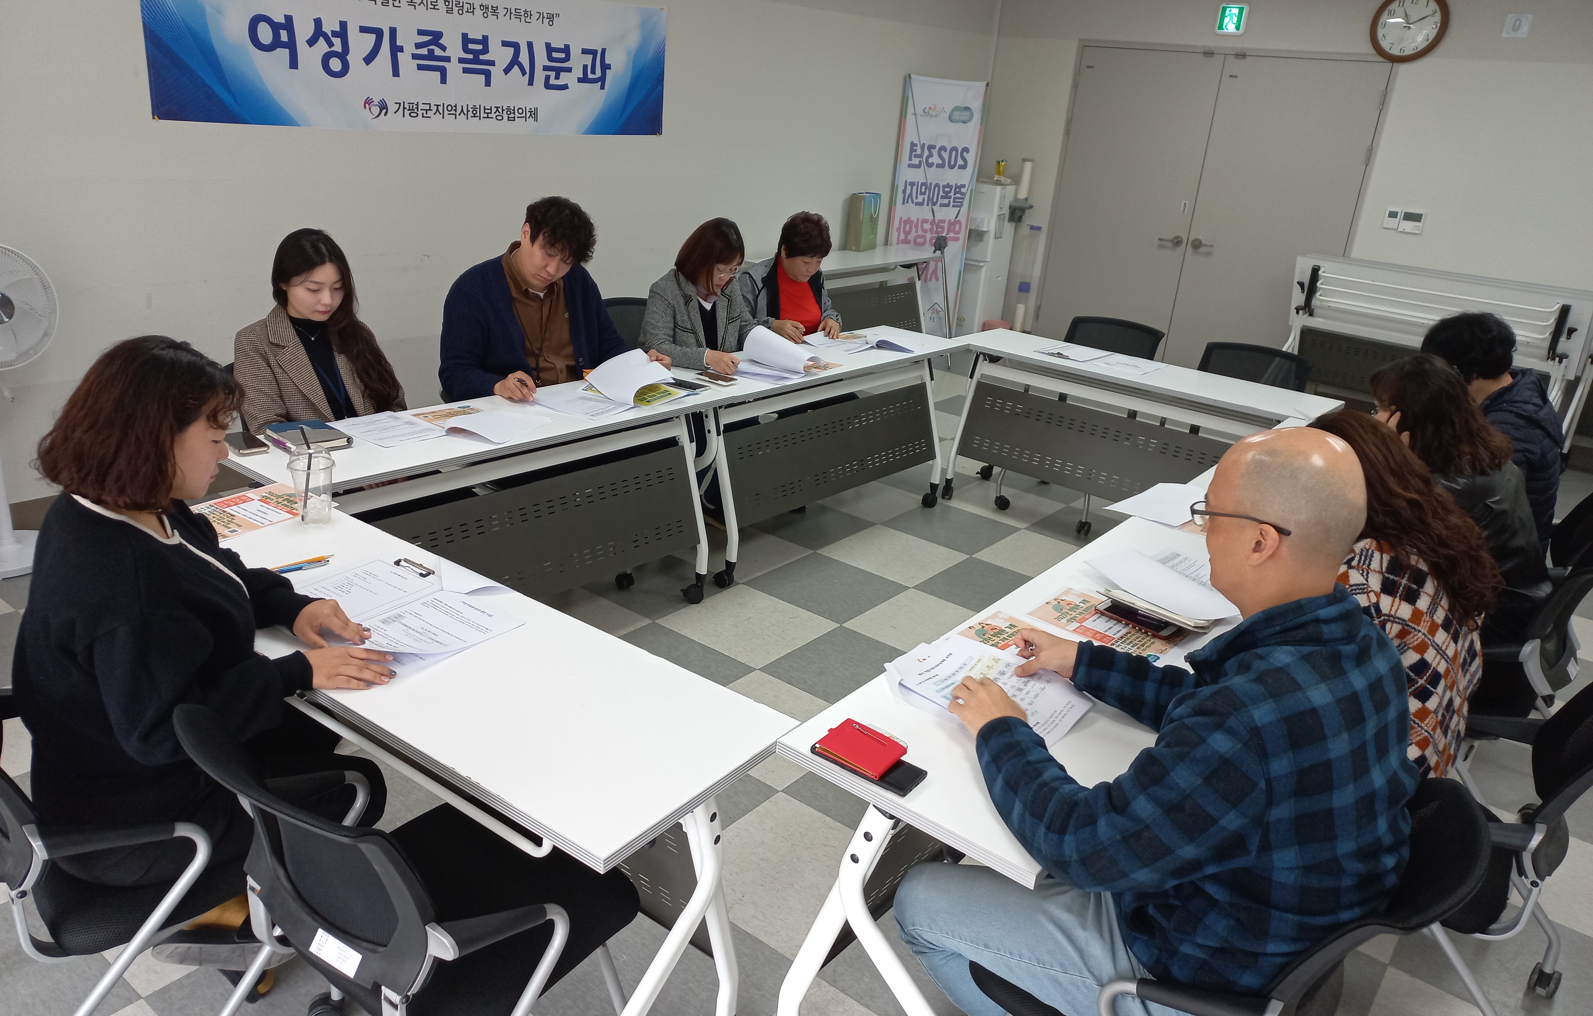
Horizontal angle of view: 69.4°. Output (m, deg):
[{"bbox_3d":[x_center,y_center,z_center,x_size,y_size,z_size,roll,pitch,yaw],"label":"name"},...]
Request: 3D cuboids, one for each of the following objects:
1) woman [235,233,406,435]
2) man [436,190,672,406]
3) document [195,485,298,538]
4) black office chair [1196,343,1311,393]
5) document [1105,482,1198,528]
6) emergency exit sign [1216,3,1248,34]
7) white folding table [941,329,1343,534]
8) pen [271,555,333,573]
[{"bbox_3d":[-1.332,-0.193,3.371,0.500,1.190,0.740,-15,28,-43],"label":"woman"},{"bbox_3d":[-0.819,-0.334,3.725,0.660,1.290,0.760,-14,27,-41],"label":"man"},{"bbox_3d":[-1.176,0.006,2.483,0.210,0.006,0.297,16,23,27],"label":"document"},{"bbox_3d":[1.779,-0.227,4.784,0.580,0.820,0.580,20,25,33],"label":"black office chair"},{"bbox_3d":[0.980,-0.013,3.032,0.210,0.028,0.300,18,24,31],"label":"document"},{"bbox_3d":[2.684,-3.020,7.108,0.186,0.179,0.040,20,25,33],"label":"emergency exit sign"},{"bbox_3d":[1.375,-0.236,4.860,1.500,0.720,0.465,19,24,32],"label":"white folding table"},{"bbox_3d":[-0.977,0.106,2.257,0.150,0.010,0.018,-14,28,-42],"label":"pen"}]

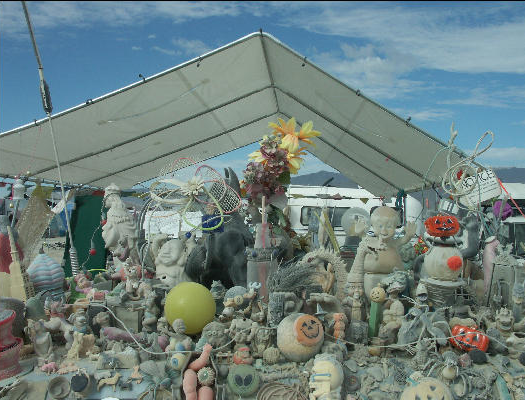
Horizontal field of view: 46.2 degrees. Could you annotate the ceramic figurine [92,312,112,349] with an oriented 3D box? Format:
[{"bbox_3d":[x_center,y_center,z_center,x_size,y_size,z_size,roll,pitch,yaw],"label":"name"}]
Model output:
[{"bbox_3d":[-0.348,0.282,1.340,0.043,0.083,0.045,0,0,-6],"label":"ceramic figurine"}]

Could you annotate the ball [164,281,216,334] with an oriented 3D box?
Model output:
[{"bbox_3d":[-0.159,0.239,1.360,0.114,0.114,0.114,0,-1,-3],"label":"ball"}]

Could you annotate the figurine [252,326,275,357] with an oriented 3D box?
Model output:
[{"bbox_3d":[0.002,0.282,1.230,0.044,0.060,0.038,0,-1,0],"label":"figurine"}]

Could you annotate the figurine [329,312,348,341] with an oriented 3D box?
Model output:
[{"bbox_3d":[0.165,0.276,1.340,0.043,0.063,0.035,0,0,-17],"label":"figurine"}]

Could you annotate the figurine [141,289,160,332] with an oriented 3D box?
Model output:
[{"bbox_3d":[-0.256,0.254,1.410,0.046,0.103,0.050,0,0,20],"label":"figurine"}]

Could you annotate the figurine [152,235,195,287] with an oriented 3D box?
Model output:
[{"bbox_3d":[-0.215,0.152,1.500,0.100,0.138,0.075,0,-1,-4],"label":"figurine"}]

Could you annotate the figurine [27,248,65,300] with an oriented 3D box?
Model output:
[{"bbox_3d":[-0.564,0.199,1.600,0.099,0.145,0.100,0,0,0],"label":"figurine"}]

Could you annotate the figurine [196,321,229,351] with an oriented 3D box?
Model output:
[{"bbox_3d":[-0.102,0.275,1.250,0.064,0.060,0.048,0,-1,-2],"label":"figurine"}]

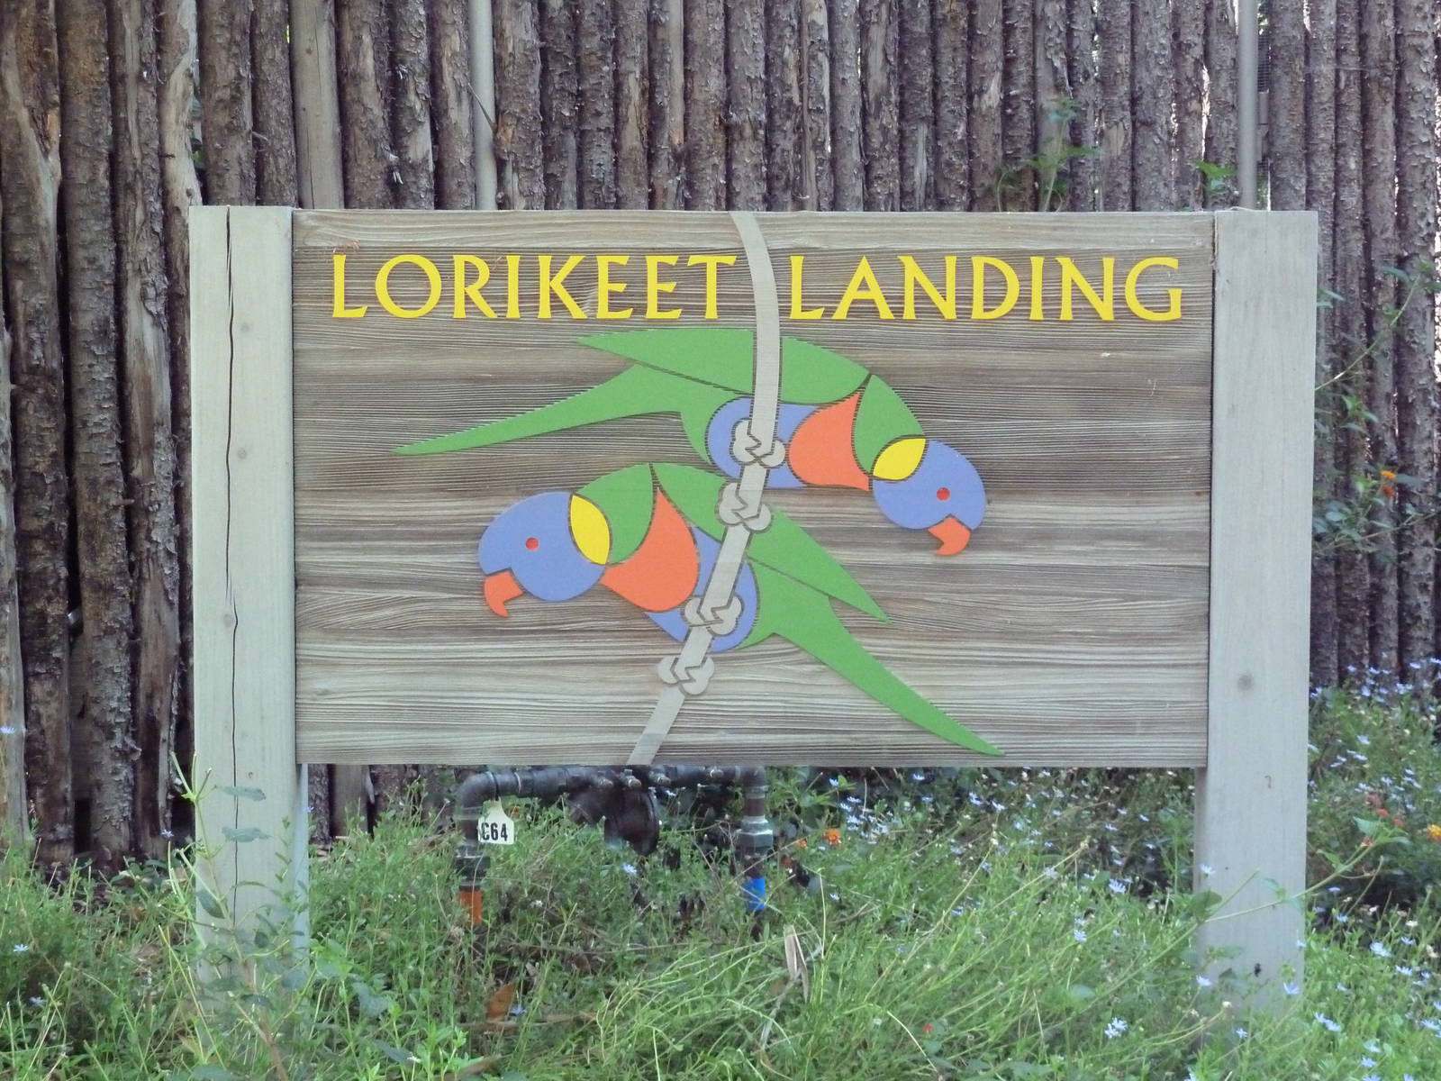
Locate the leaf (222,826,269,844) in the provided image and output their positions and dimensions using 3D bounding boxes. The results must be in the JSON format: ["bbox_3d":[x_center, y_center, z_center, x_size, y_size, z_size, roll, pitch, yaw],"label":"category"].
[{"bbox_3d":[-0.646,0.401,4.080,0.063,0.019,0.035,0,4,0],"label":"leaf"}]

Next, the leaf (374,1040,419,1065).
[{"bbox_3d":[-0.437,0.692,4.050,0.061,0.016,0.032,26,28,18],"label":"leaf"}]

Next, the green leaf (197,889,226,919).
[{"bbox_3d":[-0.693,0.495,4.080,0.030,0.056,0.015,-41,-12,-18],"label":"green leaf"}]

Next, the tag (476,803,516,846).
[{"bbox_3d":[-0.359,0.452,4.800,0.059,0.074,0.005,0,4,-2],"label":"tag"}]

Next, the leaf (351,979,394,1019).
[{"bbox_3d":[-0.482,0.634,4.150,0.062,0.018,0.035,34,48,21],"label":"leaf"}]

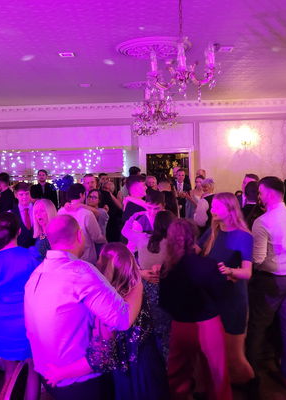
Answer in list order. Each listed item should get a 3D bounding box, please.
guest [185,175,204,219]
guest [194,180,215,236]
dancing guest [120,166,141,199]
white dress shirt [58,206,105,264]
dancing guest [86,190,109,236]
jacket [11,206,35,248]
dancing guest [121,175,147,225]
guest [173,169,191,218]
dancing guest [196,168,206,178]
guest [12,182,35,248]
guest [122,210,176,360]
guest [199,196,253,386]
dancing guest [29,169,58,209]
[{"bbox_3d":[0.884,0.413,5.116,0.500,1.643,0.420,4,9,26],"label":"guest"},{"bbox_3d":[0.910,0.530,4.189,0.420,1.649,0.520,4,10,30],"label":"guest"},{"bbox_3d":[-0.164,0.385,4.758,0.560,1.805,0.420,5,10,30],"label":"dancing guest"},{"bbox_3d":[-0.606,0.340,3.088,0.480,0.600,0.350,3,10,30],"label":"white dress shirt"},{"bbox_3d":[-0.509,0.675,3.648,0.480,1.617,0.420,2,10,20],"label":"dancing guest"},{"bbox_3d":[-1.196,0.421,3.199,0.500,0.700,0.320,-4,9,-14],"label":"jacket"},{"bbox_3d":[-0.010,0.619,3.338,0.380,1.794,0.480,-6,10,-25],"label":"dancing guest"},{"bbox_3d":[0.678,0.327,5.356,0.540,1.744,0.400,0,8,0],"label":"guest"},{"bbox_3d":[1.051,0.311,5.505,0.520,1.732,0.360,2,9,11],"label":"dancing guest"},{"bbox_3d":[-1.188,0.688,3.242,0.500,1.760,0.360,-4,9,-14],"label":"guest"},{"bbox_3d":[0.128,0.853,2.646,0.550,1.541,0.420,-3,9,-6],"label":"guest"},{"bbox_3d":[0.685,0.777,2.471,0.430,1.698,0.500,-7,11,-41],"label":"guest"},{"bbox_3d":[-1.671,0.366,5.109,0.540,1.739,0.360,0,8,-3],"label":"dancing guest"}]

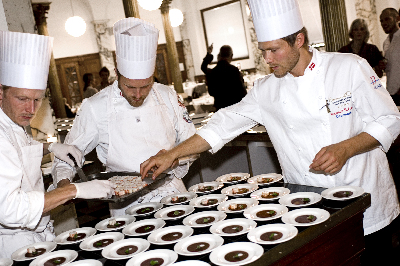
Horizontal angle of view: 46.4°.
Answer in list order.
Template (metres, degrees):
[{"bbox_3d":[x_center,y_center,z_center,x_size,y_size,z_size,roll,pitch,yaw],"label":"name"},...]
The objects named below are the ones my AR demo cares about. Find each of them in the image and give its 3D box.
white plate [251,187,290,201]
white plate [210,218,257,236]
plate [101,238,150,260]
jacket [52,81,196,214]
[{"bbox_3d":[0.343,0.305,2.265,0.195,0.027,0.195,-9,10,2],"label":"white plate"},{"bbox_3d":[0.139,0.398,1.922,0.195,0.027,0.195,-9,10,2],"label":"white plate"},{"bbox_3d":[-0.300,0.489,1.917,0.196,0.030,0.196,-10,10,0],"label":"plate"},{"bbox_3d":[-0.366,0.083,2.418,0.680,0.740,0.450,-11,10,-11],"label":"jacket"}]

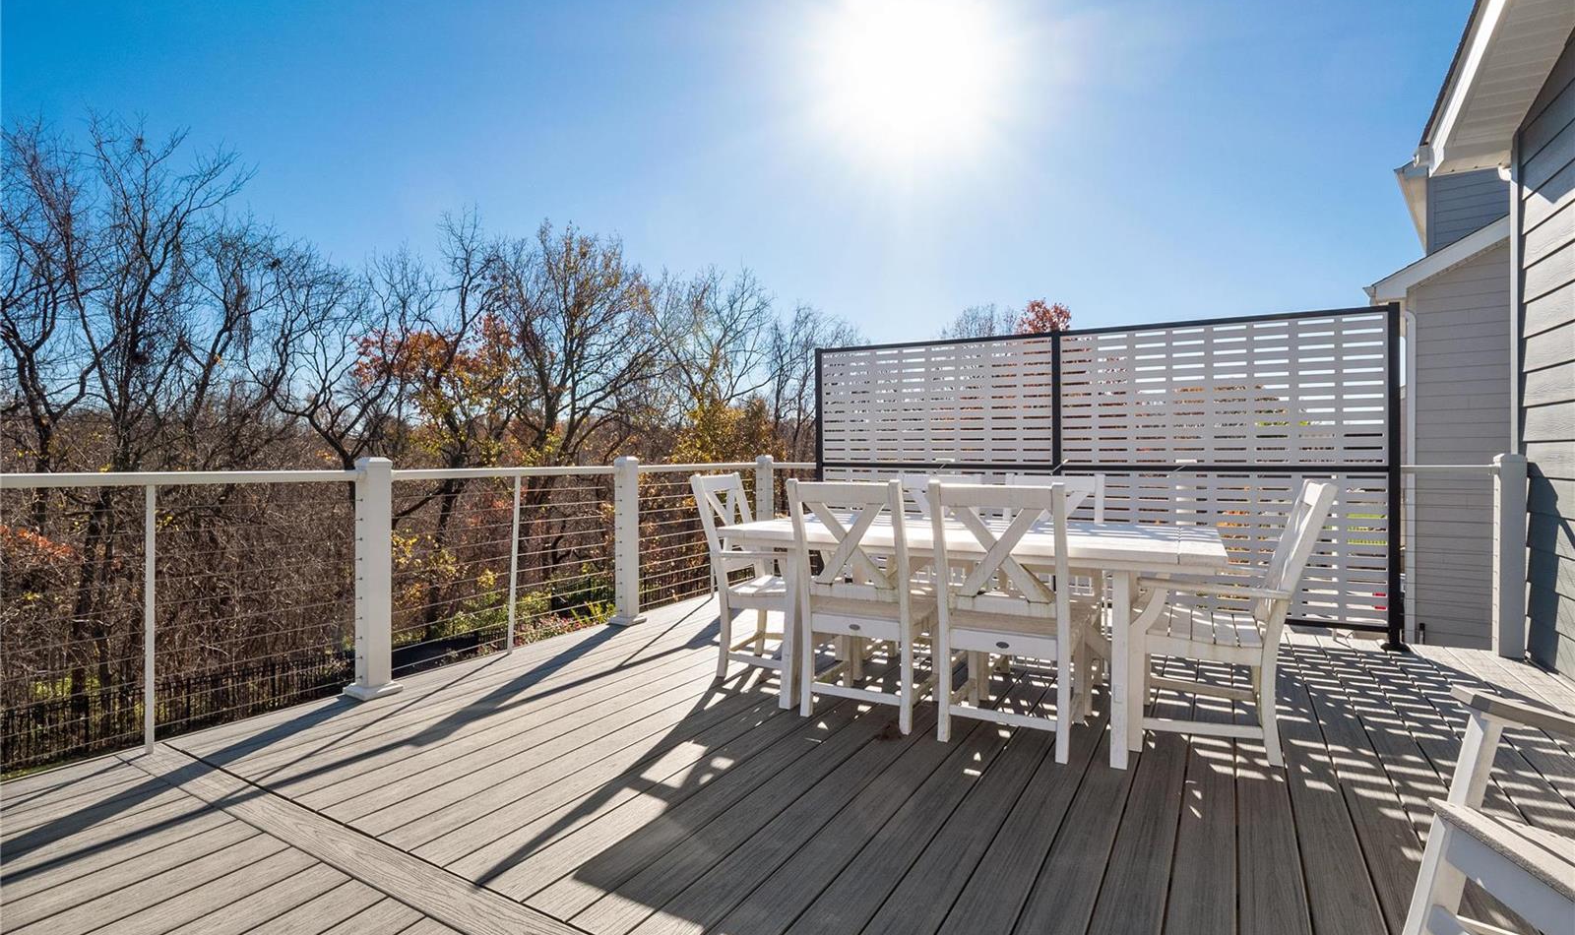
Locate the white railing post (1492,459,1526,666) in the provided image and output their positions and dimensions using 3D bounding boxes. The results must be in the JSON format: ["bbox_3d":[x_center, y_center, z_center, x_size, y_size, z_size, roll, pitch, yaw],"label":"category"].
[{"bbox_3d":[3.855,0.475,3.740,0.112,1.070,0.112,0,1,29],"label":"white railing post"}]

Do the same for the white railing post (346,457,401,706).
[{"bbox_3d":[-1.872,0.488,3.166,0.163,1.062,0.163,1,1,32],"label":"white railing post"}]

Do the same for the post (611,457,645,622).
[{"bbox_3d":[-1.031,0.466,4.517,0.163,1.064,0.163,1,1,32],"label":"post"}]

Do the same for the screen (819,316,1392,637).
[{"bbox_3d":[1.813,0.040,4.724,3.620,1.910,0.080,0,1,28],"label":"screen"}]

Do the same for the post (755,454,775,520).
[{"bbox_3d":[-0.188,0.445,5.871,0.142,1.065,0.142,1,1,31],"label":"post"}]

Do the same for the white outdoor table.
[{"bbox_3d":[0.765,0.645,3.060,1.900,0.752,0.950,0,1,28],"label":"white outdoor table"}]

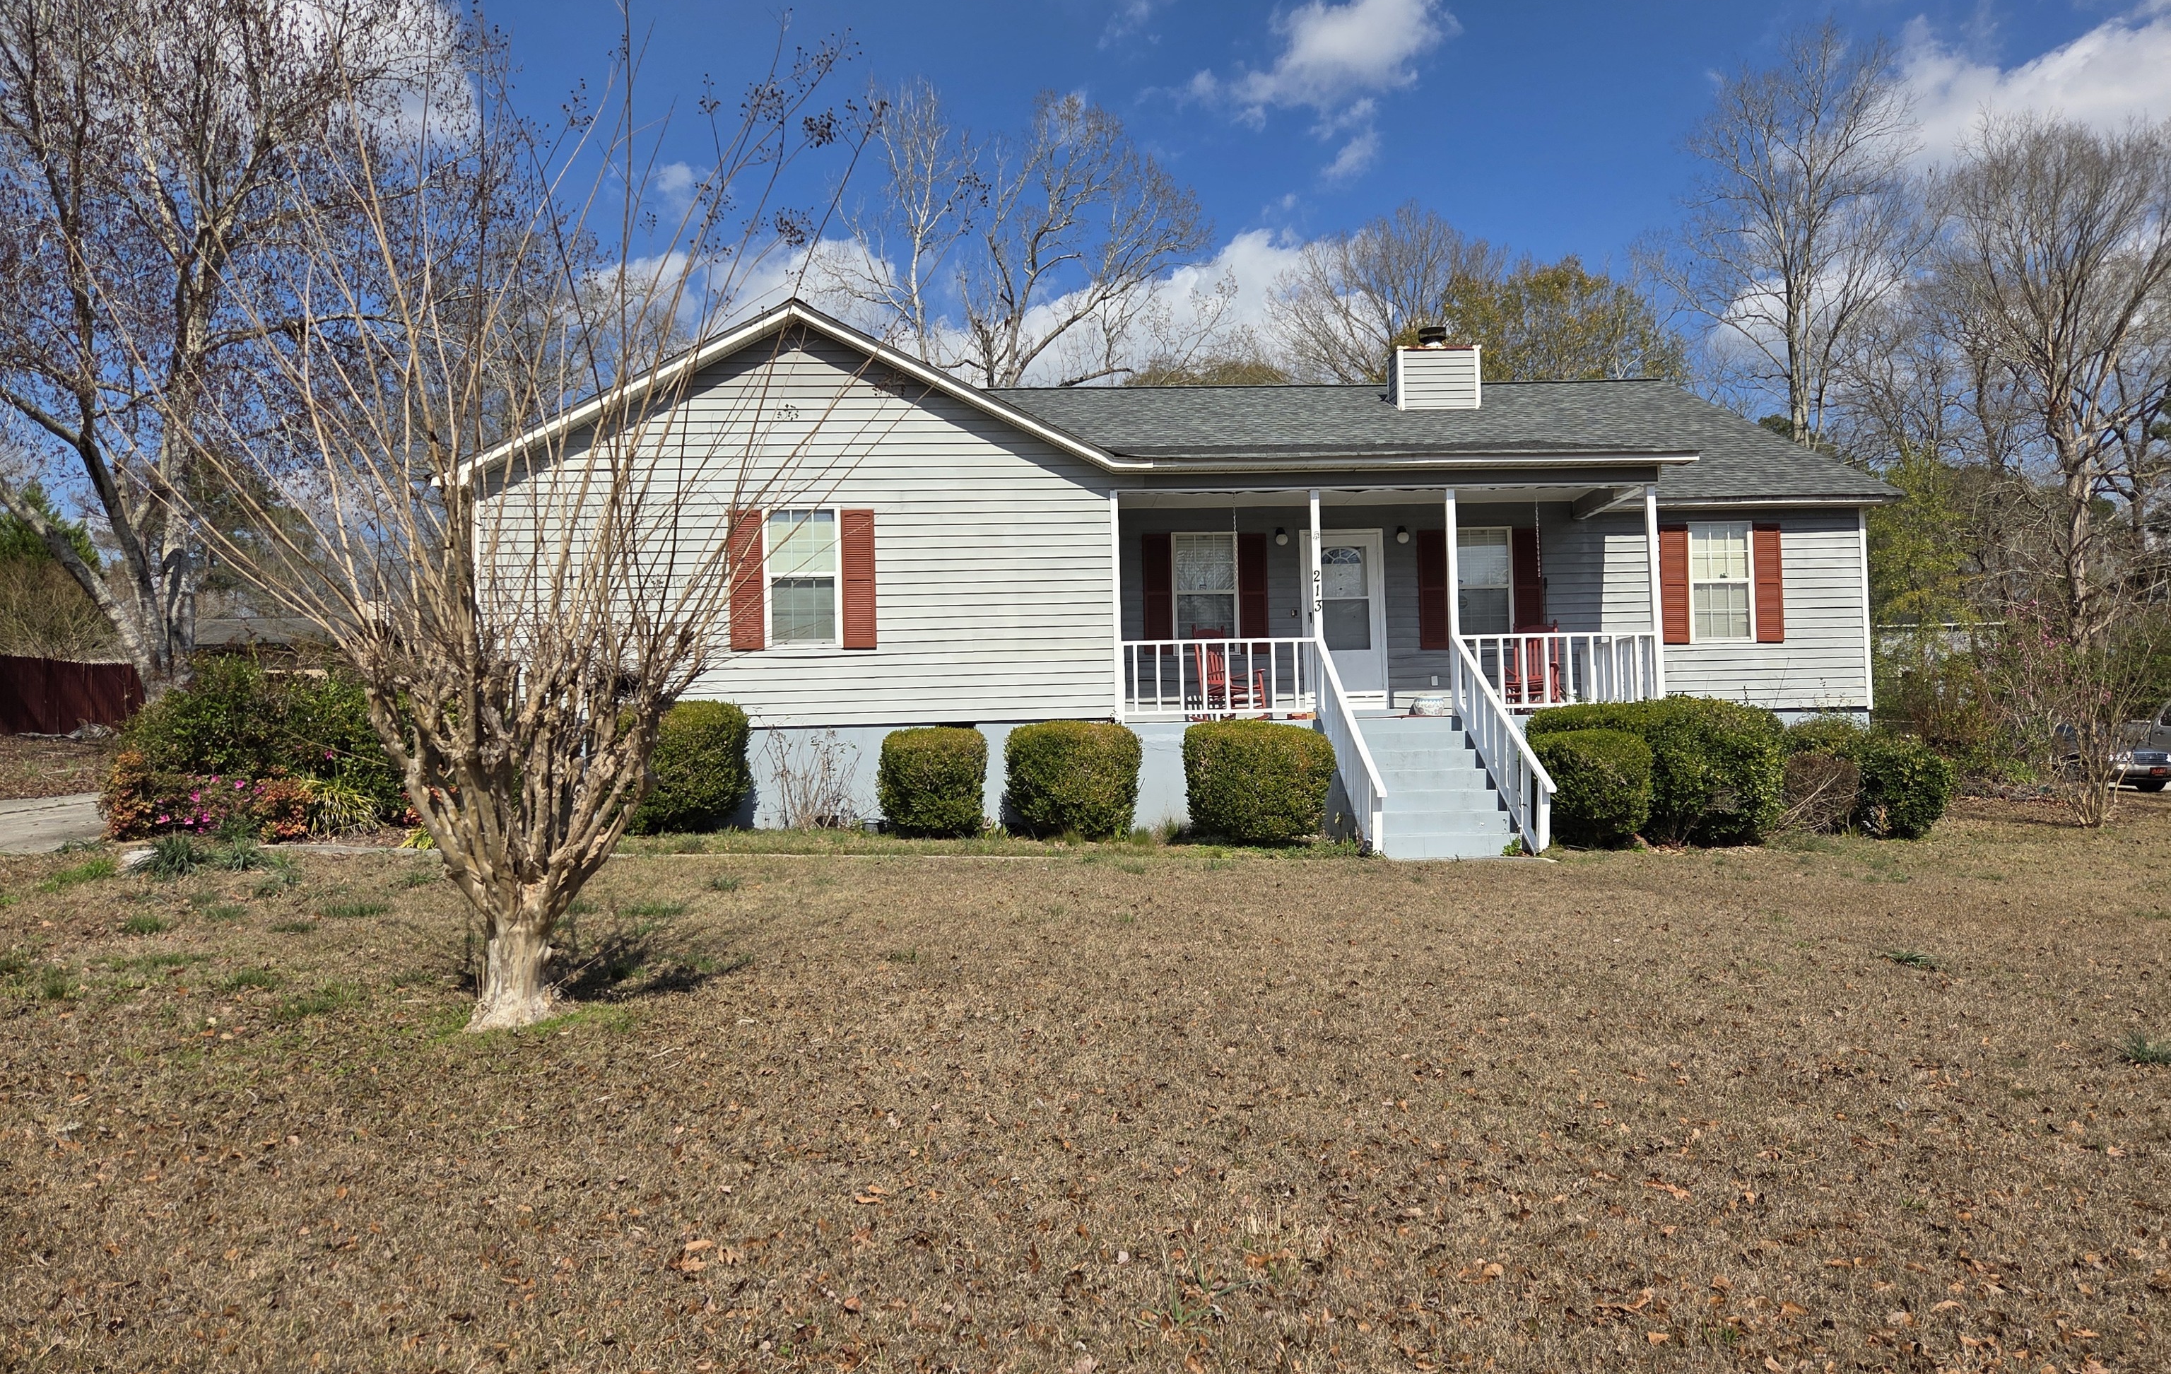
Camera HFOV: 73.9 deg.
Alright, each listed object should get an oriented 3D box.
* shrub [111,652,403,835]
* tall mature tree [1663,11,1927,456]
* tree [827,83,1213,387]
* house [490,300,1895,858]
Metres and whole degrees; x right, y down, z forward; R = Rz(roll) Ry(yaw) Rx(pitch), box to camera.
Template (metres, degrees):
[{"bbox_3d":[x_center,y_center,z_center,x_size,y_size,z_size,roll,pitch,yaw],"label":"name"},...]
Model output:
[{"bbox_3d":[-8.173,0.557,14.201,2.700,1.764,1.900,-1,-2,-6],"label":"shrub"},{"bbox_3d":[18.339,-7.218,36.704,6.600,19.729,6.300,-1,-2,-6],"label":"tall mature tree"},{"bbox_3d":[-1.677,-7.388,41.695,11.000,20.350,10.000,-1,-2,-6],"label":"tree"},{"bbox_3d":[1.062,-1.466,21.202,16.761,6.650,12.000,-1,-2,-6],"label":"house"}]

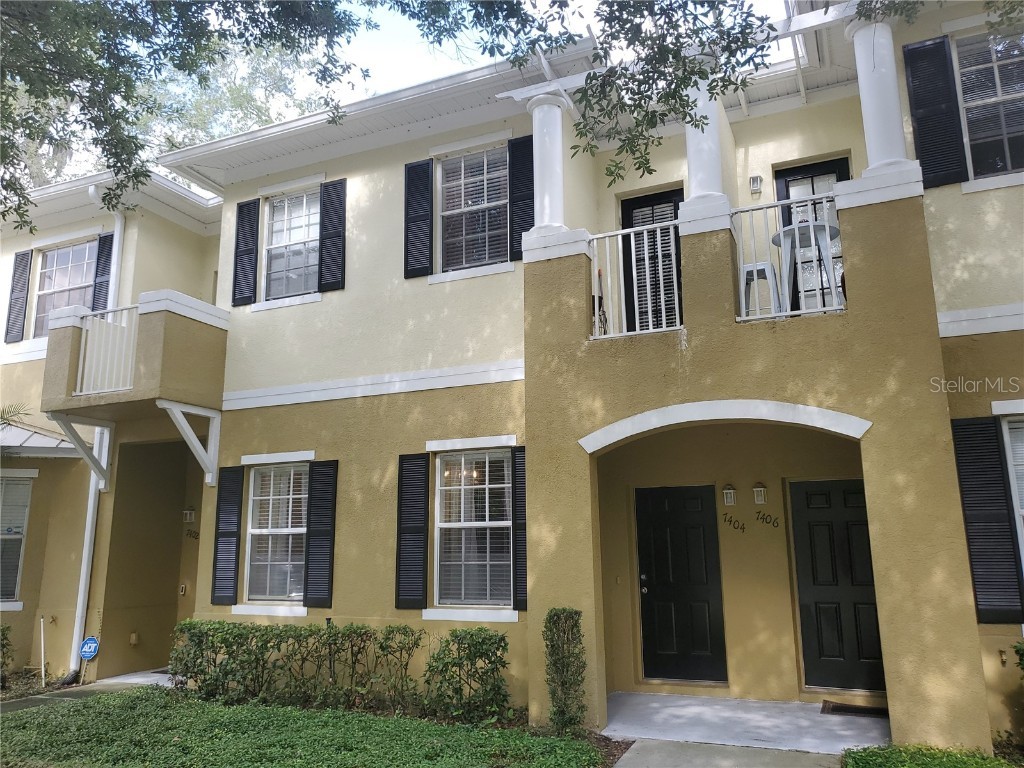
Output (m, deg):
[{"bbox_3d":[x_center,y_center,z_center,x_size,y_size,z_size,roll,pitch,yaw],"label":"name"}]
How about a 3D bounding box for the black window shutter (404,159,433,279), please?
[{"bbox_3d":[-1.083,-1.933,8.999,0.370,1.438,0.050,-6,-13,23],"label":"black window shutter"}]

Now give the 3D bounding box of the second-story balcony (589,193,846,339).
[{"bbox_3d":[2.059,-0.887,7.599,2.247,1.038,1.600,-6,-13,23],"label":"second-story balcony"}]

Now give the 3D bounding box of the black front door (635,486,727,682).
[{"bbox_3d":[1.829,2.139,8.333,0.900,2.026,0.045,-6,-12,23],"label":"black front door"}]

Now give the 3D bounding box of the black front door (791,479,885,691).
[{"bbox_3d":[3.340,1.984,7.693,0.905,2.017,0.045,-6,-12,23],"label":"black front door"}]

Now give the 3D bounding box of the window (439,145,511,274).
[{"bbox_3d":[-0.400,-1.960,8.646,0.940,1.388,0.080,-6,-12,23],"label":"window"}]

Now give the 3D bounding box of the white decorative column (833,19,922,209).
[{"bbox_3d":[3.052,-2.250,6.577,0.643,1.663,0.410,-6,-12,23],"label":"white decorative column"}]

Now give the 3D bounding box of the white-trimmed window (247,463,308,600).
[{"bbox_3d":[-2.772,1.762,9.118,0.926,1.613,0.100,-6,-13,23],"label":"white-trimmed window"}]

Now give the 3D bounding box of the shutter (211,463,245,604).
[{"bbox_3d":[-3.424,1.823,9.288,0.388,1.632,0.050,-6,-13,23],"label":"shutter"}]

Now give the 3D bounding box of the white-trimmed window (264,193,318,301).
[{"bbox_3d":[-2.691,-1.739,9.621,0.940,1.385,0.080,-6,-12,23],"label":"white-trimmed window"}]

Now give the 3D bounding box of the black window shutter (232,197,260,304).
[{"bbox_3d":[-3.449,-1.706,9.999,0.381,1.431,0.050,-6,-13,23],"label":"black window shutter"}]

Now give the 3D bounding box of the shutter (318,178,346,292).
[{"bbox_3d":[-2.142,-1.780,9.240,0.373,1.392,0.040,-6,-12,23],"label":"shutter"}]

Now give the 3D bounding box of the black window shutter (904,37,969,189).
[{"bbox_3d":[3.816,-2.456,6.941,0.368,1.431,0.050,-6,-13,23],"label":"black window shutter"}]

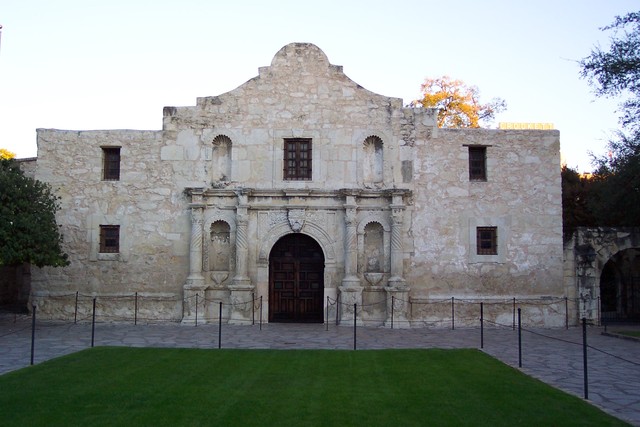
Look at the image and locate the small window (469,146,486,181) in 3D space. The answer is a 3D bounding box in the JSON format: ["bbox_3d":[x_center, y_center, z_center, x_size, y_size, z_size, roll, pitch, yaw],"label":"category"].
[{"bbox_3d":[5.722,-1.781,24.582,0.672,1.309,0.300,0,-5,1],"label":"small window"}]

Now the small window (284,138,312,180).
[{"bbox_3d":[-0.793,-1.947,24.714,1.032,1.552,0.200,0,-5,1],"label":"small window"}]

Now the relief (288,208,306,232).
[{"bbox_3d":[-0.820,0.269,24.268,0.644,0.843,0.220,0,-5,1],"label":"relief"}]

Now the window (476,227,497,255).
[{"bbox_3d":[5.981,0.999,24.267,0.736,1.002,0.200,0,-5,1],"label":"window"}]

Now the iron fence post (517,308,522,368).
[{"bbox_3d":[3.772,2.358,12.758,0.052,1.107,0.052,0,-5,1],"label":"iron fence post"}]

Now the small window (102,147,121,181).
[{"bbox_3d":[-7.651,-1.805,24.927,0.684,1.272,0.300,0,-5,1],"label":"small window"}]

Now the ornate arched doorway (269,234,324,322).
[{"bbox_3d":[-0.829,2.339,24.367,1.994,3.173,0.500,0,-5,1],"label":"ornate arched doorway"}]

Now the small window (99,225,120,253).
[{"bbox_3d":[-7.622,0.941,24.621,0.739,1.017,0.200,0,-5,1],"label":"small window"}]

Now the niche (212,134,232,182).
[{"bbox_3d":[-3.557,-1.960,24.897,0.734,1.782,0.420,0,-5,1],"label":"niche"}]

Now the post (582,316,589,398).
[{"bbox_3d":[3.707,2.030,9.437,0.052,1.117,0.052,0,-5,1],"label":"post"}]

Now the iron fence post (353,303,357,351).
[{"bbox_3d":[0.827,2.668,15.908,0.052,1.089,0.052,0,-5,1],"label":"iron fence post"}]

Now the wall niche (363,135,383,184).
[{"bbox_3d":[1.945,-1.894,24.750,0.732,1.808,0.420,0,-5,1],"label":"wall niche"}]

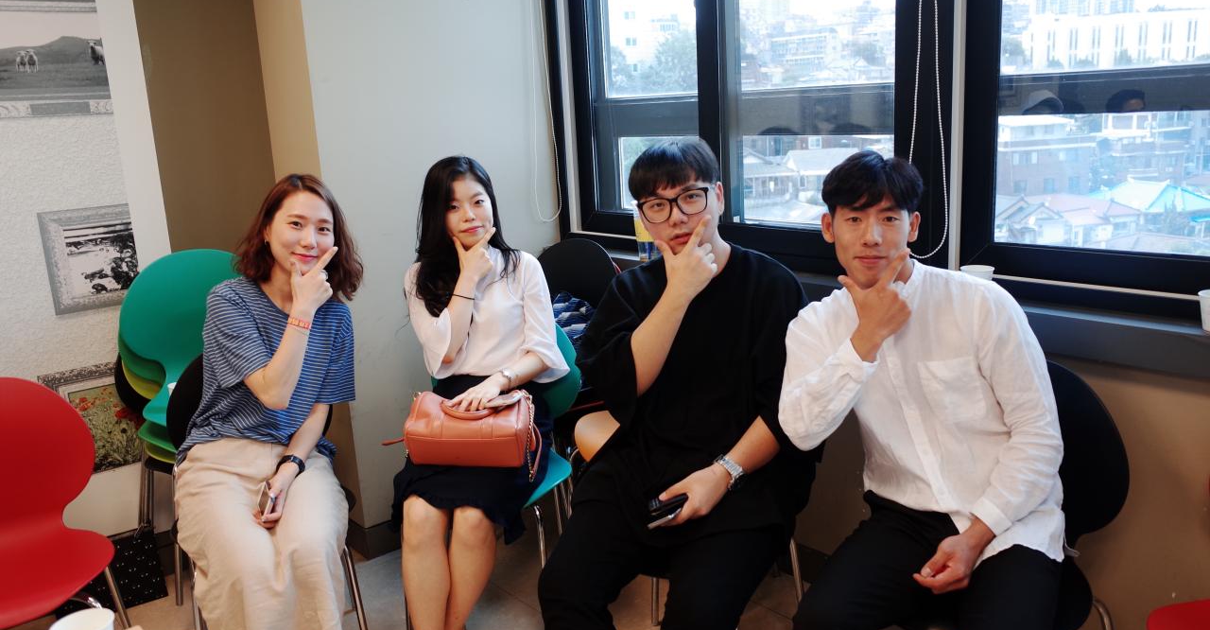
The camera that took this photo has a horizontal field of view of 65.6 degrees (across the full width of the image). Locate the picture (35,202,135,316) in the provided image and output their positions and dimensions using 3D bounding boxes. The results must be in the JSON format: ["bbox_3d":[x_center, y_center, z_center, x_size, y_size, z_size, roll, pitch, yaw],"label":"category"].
[{"bbox_3d":[-1.494,-0.162,2.740,0.240,0.300,0.020,-14,16,-39],"label":"picture"}]

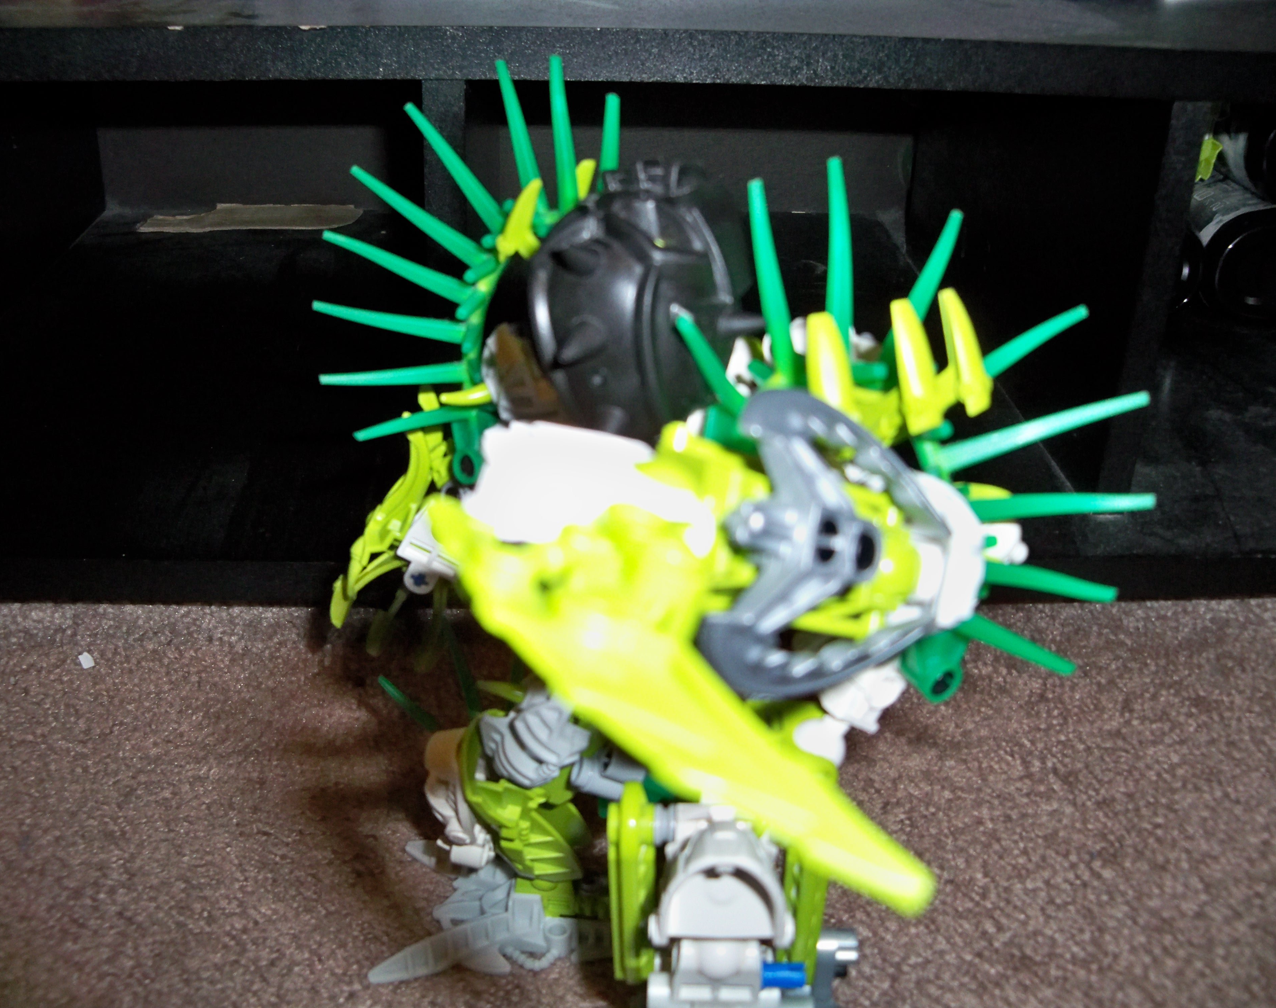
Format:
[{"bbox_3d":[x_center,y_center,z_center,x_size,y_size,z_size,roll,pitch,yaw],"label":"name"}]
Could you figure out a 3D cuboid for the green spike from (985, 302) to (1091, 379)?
[{"bbox_3d":[0.069,-0.028,0.239,0.033,0.005,0.004,-31,-4,-27],"label":"green spike"}]

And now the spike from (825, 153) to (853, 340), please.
[{"bbox_3d":[0.031,-0.039,0.212,0.005,0.005,0.036,1,72,0],"label":"spike"}]

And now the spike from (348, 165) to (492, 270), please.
[{"bbox_3d":[-0.047,-0.062,0.288,0.035,0.005,0.004,35,5,0],"label":"spike"}]

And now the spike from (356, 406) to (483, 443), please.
[{"bbox_3d":[-0.047,-0.017,0.290,0.027,0.004,0.004,-11,0,-13],"label":"spike"}]

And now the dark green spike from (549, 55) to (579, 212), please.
[{"bbox_3d":[-0.015,-0.074,0.272,0.005,0.031,0.004,-5,29,-2],"label":"dark green spike"}]

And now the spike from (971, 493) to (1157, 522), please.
[{"bbox_3d":[0.068,0.001,0.221,0.033,0.005,0.005,-3,-1,-5],"label":"spike"}]

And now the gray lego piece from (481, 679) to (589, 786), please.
[{"bbox_3d":[-0.024,0.053,0.313,0.024,0.022,0.018,14,30,23],"label":"gray lego piece"}]

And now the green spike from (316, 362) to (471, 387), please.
[{"bbox_3d":[-0.052,-0.027,0.290,0.031,0.004,0.004,-3,0,-5],"label":"green spike"}]

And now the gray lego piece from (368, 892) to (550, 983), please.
[{"bbox_3d":[-0.044,0.107,0.336,0.045,0.014,0.019,-6,28,-13],"label":"gray lego piece"}]

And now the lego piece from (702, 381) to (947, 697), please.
[{"bbox_3d":[0.026,0.005,0.188,0.026,0.039,0.022,10,4,39],"label":"lego piece"}]

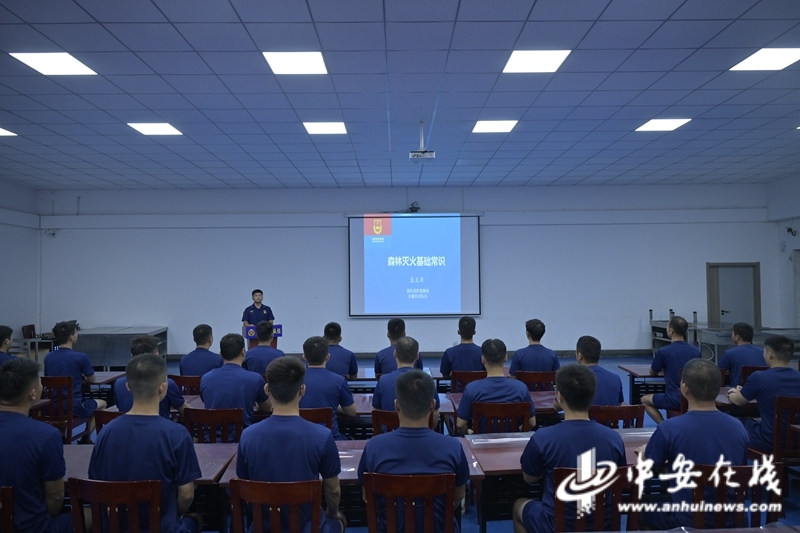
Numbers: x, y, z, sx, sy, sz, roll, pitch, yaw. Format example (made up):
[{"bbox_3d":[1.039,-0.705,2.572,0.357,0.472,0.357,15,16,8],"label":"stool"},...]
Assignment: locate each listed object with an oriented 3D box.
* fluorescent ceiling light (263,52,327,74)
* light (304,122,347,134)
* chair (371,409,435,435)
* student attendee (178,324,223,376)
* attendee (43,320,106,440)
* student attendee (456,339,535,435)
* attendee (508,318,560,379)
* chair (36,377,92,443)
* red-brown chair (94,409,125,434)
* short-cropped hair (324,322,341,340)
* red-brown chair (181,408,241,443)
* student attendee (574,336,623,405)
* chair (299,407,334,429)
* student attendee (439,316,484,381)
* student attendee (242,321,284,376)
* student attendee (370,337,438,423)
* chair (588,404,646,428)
[{"bbox_3d":[-1.039,-2.056,5.793,0.585,0.050,0.585,0,-2,0],"label":"fluorescent ceiling light"},{"bbox_3d":[-1.046,-1.969,8.187,0.590,0.060,0.590,0,-2,0],"label":"light"},{"bbox_3d":[0.020,1.396,4.045,0.420,0.890,0.510,0,-2,0],"label":"chair"},{"bbox_3d":[-1.849,1.237,5.700,0.520,1.340,0.760,-1,-2,12],"label":"student attendee"},{"bbox_3d":[-3.196,1.219,5.655,0.520,1.370,0.760,-1,-2,3],"label":"attendee"},{"bbox_3d":[0.682,1.181,4.349,0.550,1.300,0.760,0,-2,0],"label":"student attendee"},{"bbox_3d":[1.264,1.165,5.601,0.490,1.338,0.680,0,-2,-4],"label":"attendee"},{"bbox_3d":[-3.223,1.453,5.468,0.430,0.890,0.500,0,-2,0],"label":"chair"},{"bbox_3d":[-1.759,1.367,3.886,0.420,0.880,0.500,-1,-2,0],"label":"red-brown chair"},{"bbox_3d":[-0.635,0.614,5.459,0.165,0.170,0.190,-1,-2,0],"label":"short-cropped hair"},{"bbox_3d":[-1.248,1.410,4.137,0.420,0.890,0.510,-1,-2,3],"label":"red-brown chair"},{"bbox_3d":[1.286,1.130,4.051,0.500,1.305,0.680,0,-2,-8],"label":"student attendee"},{"bbox_3d":[-0.649,1.387,4.025,0.430,0.890,0.500,0,-2,0],"label":"chair"},{"bbox_3d":[0.618,1.159,5.598,0.480,1.364,0.680,-1,-2,0],"label":"student attendee"},{"bbox_3d":[-1.279,1.222,5.707,0.520,1.360,0.760,-1,-2,7],"label":"student attendee"},{"bbox_3d":[0.040,1.136,4.045,0.480,1.318,0.680,-1,-2,0],"label":"student attendee"},{"bbox_3d":[1.416,1.371,4.037,0.430,0.890,0.500,0,-2,0],"label":"chair"}]

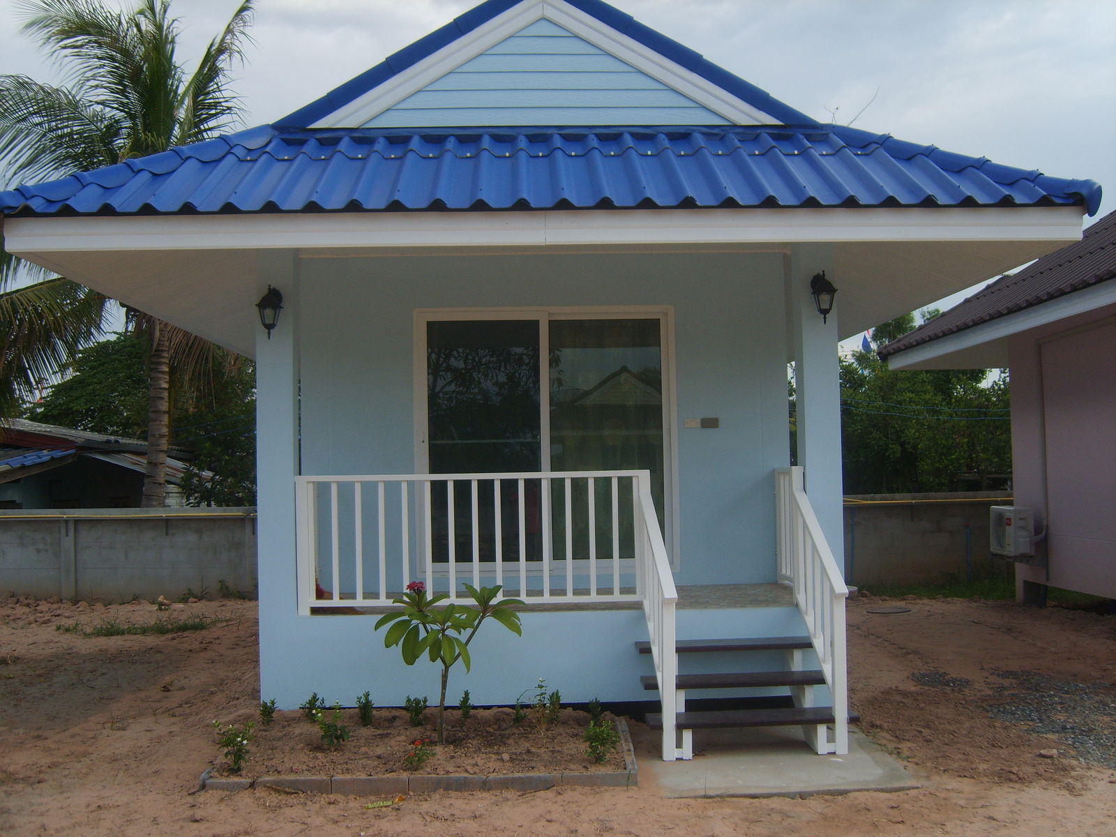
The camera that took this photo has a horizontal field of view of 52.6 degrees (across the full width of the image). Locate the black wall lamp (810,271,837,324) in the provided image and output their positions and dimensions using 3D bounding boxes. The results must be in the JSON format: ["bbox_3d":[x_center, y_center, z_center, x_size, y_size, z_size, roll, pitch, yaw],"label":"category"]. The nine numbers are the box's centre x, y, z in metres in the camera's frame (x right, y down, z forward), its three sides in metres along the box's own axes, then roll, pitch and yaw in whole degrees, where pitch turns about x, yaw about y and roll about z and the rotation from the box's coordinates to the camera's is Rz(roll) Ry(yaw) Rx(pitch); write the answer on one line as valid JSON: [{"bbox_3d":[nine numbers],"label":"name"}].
[{"bbox_3d":[1.665,-0.753,7.097,0.170,0.338,0.225,-1,-3,-2],"label":"black wall lamp"}]

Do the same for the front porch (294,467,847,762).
[{"bbox_3d":[-0.024,1.146,7.300,3.205,1.607,2.123,-1,-3,-2],"label":"front porch"}]

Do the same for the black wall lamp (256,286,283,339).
[{"bbox_3d":[-1.775,-0.650,6.971,0.170,0.329,0.225,-1,-3,-2],"label":"black wall lamp"}]

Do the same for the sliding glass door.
[{"bbox_3d":[-0.084,0.149,8.422,1.872,1.921,0.100,-1,-3,-2],"label":"sliding glass door"}]

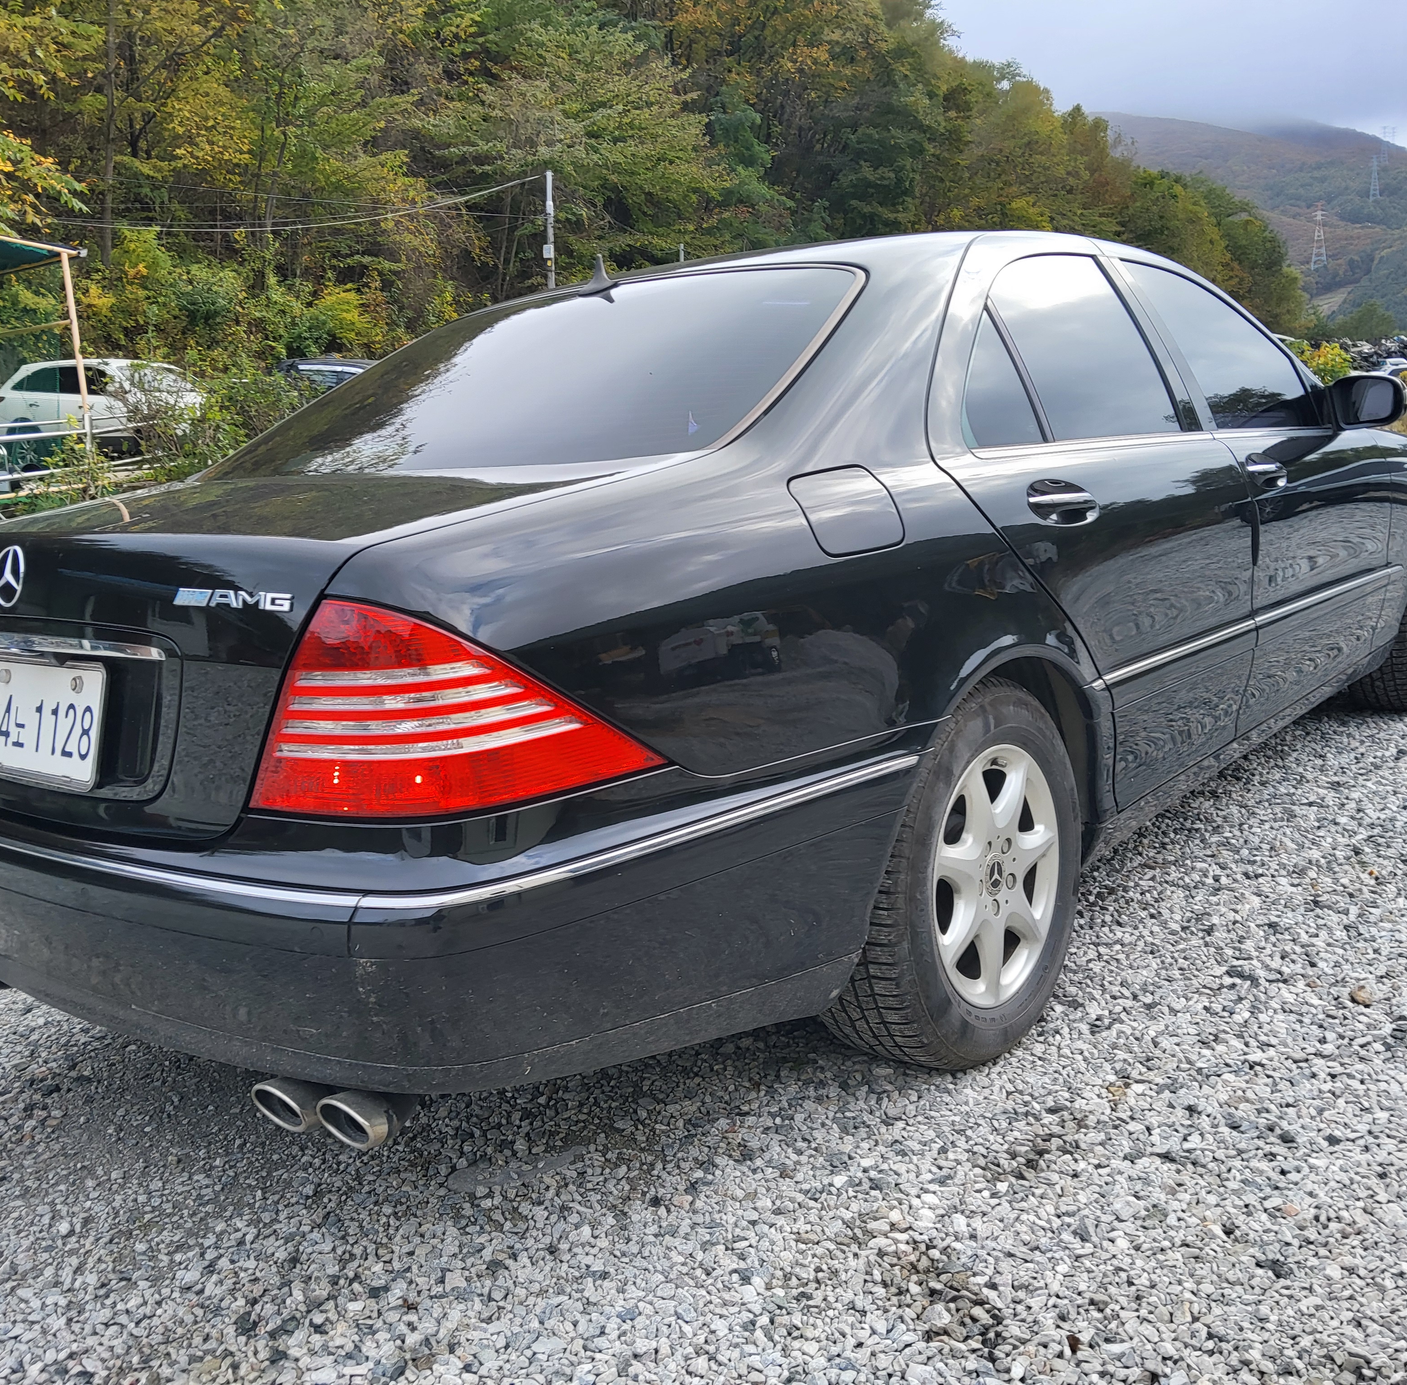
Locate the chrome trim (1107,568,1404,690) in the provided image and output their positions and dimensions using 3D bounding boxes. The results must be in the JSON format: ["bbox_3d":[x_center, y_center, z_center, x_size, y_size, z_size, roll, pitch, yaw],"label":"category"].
[{"bbox_3d":[1.406,-0.202,3.338,0.025,0.030,2.206,4,12,39],"label":"chrome trim"}]

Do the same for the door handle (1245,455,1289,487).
[{"bbox_3d":[1.274,-0.495,3.131,0.055,0.080,0.240,4,14,40],"label":"door handle"}]

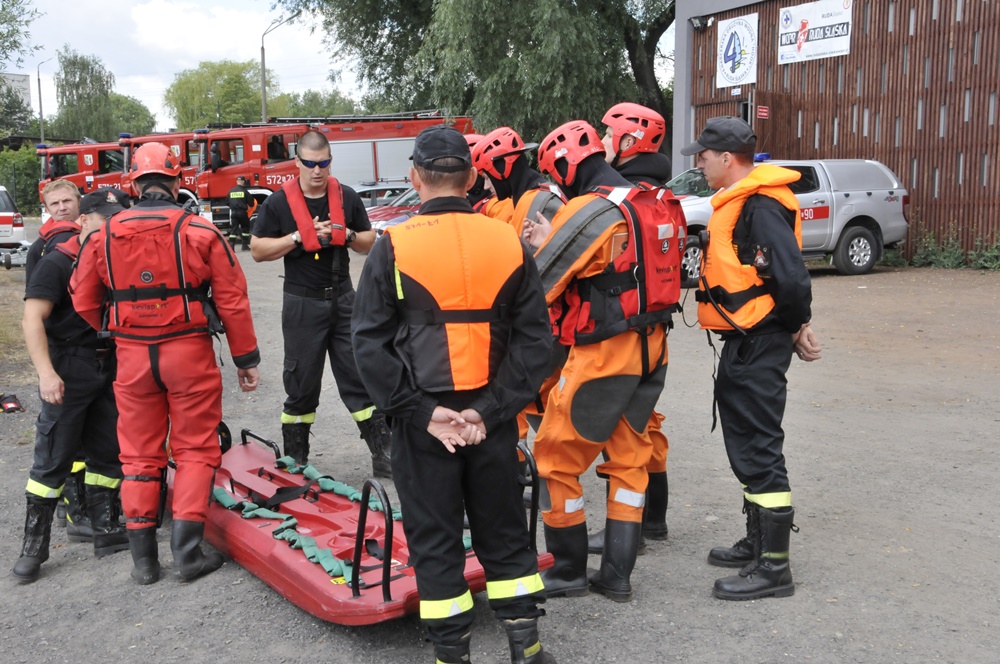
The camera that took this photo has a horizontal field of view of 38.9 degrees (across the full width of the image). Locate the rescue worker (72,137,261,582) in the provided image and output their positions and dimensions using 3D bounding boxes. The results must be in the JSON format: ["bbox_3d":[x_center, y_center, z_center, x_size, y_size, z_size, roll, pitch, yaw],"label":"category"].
[{"bbox_3d":[-1.348,0.114,5.720,0.680,1.740,0.460,-1,6,-6],"label":"rescue worker"}]

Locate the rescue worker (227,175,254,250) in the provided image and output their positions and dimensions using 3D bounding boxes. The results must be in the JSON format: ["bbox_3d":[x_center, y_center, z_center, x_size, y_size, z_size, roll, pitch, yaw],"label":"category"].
[{"bbox_3d":[-6.236,-2.835,34.000,0.640,1.790,0.500,0,6,3],"label":"rescue worker"}]

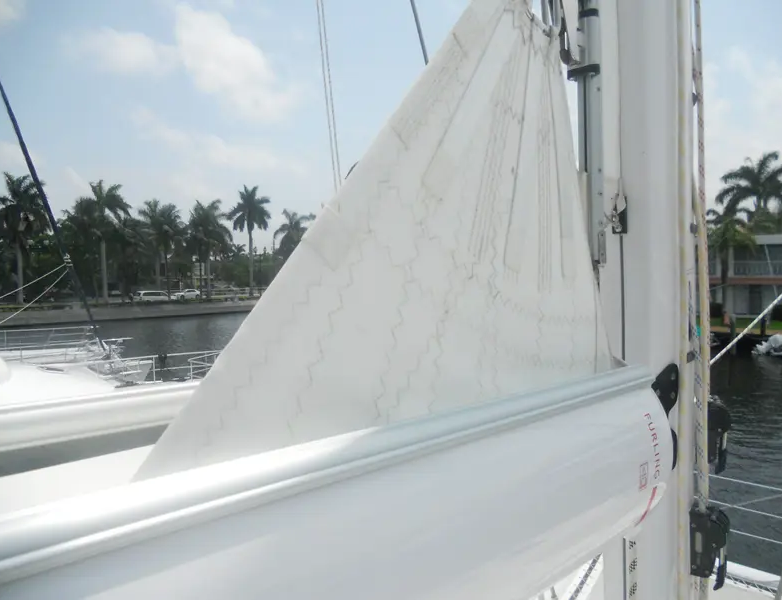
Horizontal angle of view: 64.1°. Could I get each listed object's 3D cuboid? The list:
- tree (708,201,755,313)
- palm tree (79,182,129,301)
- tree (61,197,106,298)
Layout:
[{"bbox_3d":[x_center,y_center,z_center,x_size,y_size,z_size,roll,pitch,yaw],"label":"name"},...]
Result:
[{"bbox_3d":[23.869,-2.821,44.000,3.900,8.110,3.900,1,3,38],"label":"tree"},{"bbox_3d":[-39.486,-7.994,86.000,6.800,16.810,6.800,1,3,38],"label":"palm tree"},{"bbox_3d":[-41.966,-6.960,86.000,6.200,14.060,6.200,1,3,38],"label":"tree"}]

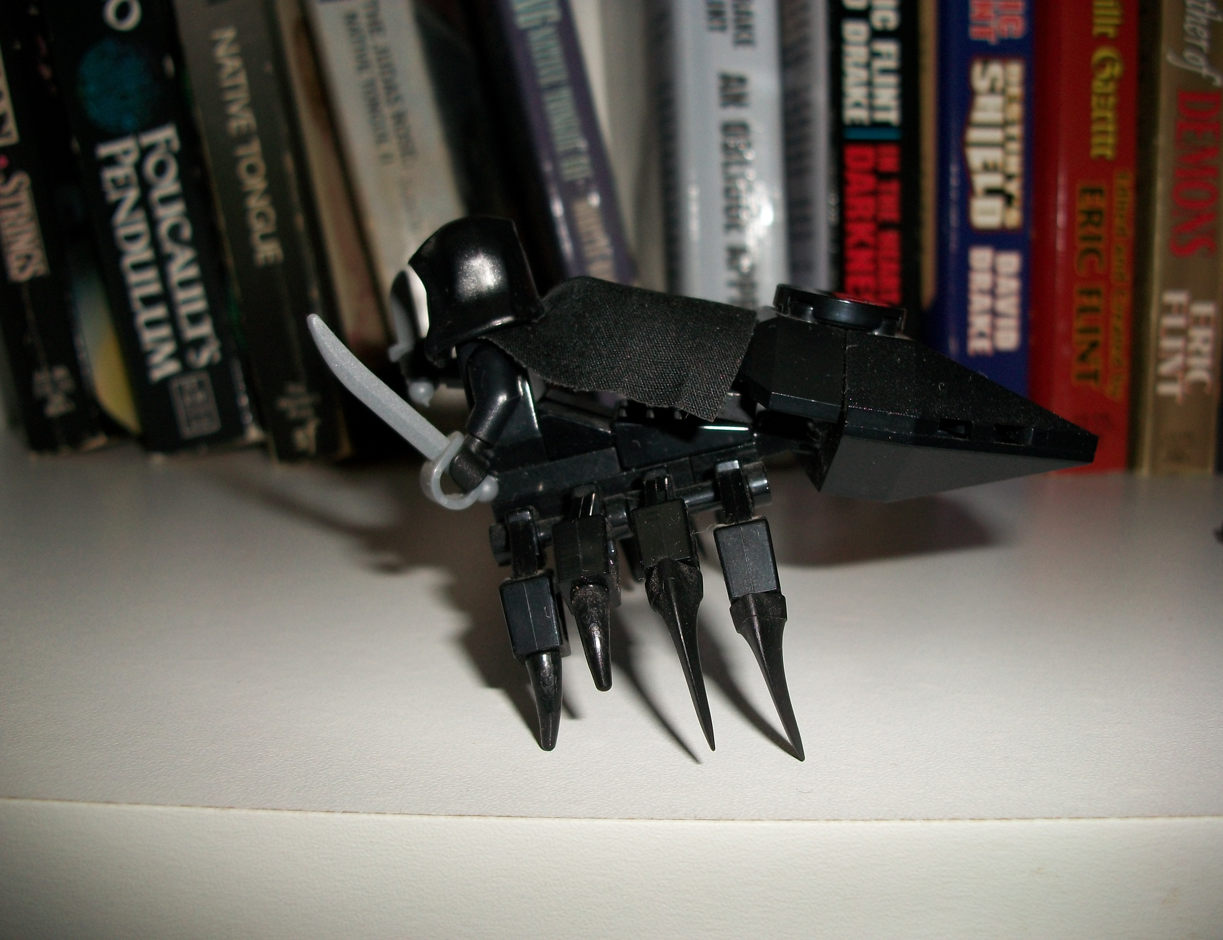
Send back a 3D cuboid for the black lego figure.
[{"bbox_3d":[0.011,0.000,0.141,0.092,0.058,0.050,1,9,6],"label":"black lego figure"}]

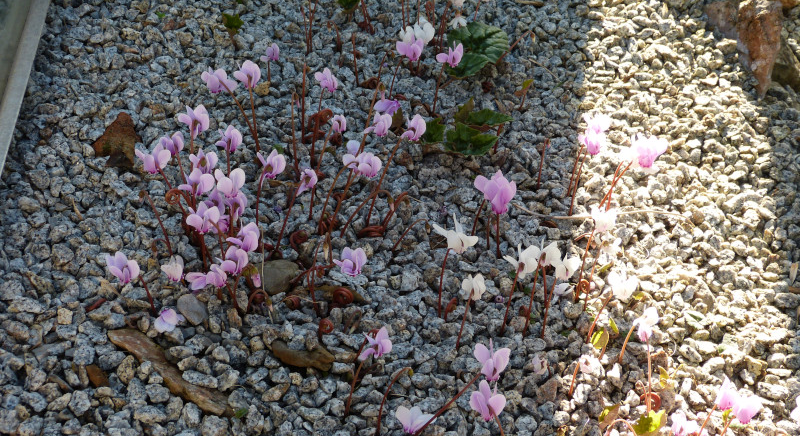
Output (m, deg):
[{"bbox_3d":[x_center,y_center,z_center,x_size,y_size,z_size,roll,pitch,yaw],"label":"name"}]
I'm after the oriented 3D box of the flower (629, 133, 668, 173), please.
[{"bbox_3d":[0.192,-0.051,1.000,0.029,0.026,0.025,0,36,0],"label":"flower"}]

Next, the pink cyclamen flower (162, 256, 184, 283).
[{"bbox_3d":[-0.202,0.045,1.150,0.019,0.020,0.021,0,35,0],"label":"pink cyclamen flower"}]

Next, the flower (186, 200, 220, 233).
[{"bbox_3d":[-0.147,0.000,0.966,0.024,0.023,0.021,0,38,0],"label":"flower"}]

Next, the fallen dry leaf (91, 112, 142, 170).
[{"bbox_3d":[-0.288,-0.078,1.316,0.053,0.034,0.056,0,37,0],"label":"fallen dry leaf"}]

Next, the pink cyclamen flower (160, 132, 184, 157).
[{"bbox_3d":[-0.202,-0.065,1.151,0.023,0.024,0.020,-13,40,-16],"label":"pink cyclamen flower"}]

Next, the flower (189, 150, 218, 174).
[{"bbox_3d":[-0.180,-0.052,1.185,0.025,0.020,0.024,-18,39,-24],"label":"flower"}]

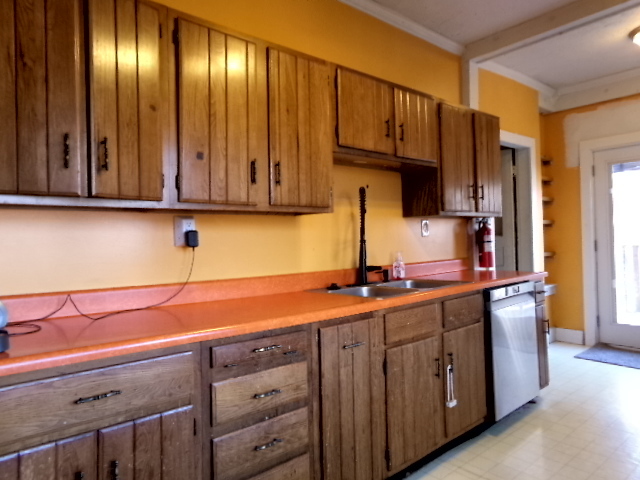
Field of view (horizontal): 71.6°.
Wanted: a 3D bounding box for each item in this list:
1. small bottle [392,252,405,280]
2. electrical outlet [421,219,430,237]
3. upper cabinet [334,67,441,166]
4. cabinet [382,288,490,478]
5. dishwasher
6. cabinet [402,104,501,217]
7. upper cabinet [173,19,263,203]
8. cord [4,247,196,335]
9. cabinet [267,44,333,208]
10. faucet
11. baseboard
[{"bbox_3d":[0.517,0.172,2.923,0.075,0.180,0.055,-1,0,-15],"label":"small bottle"},{"bbox_3d":[0.771,-0.088,3.222,0.080,0.120,0.014,-1,0,-41],"label":"electrical outlet"},{"bbox_3d":[0.312,-0.679,2.650,0.915,0.451,0.310,-1,0,-41],"label":"upper cabinet"},{"bbox_3d":[0.424,0.703,2.508,0.900,0.800,0.620,-1,0,-41],"label":"cabinet"},{"bbox_3d":[1.015,0.681,2.974,0.605,0.785,0.620,-1,0,-41],"label":"dishwasher"},{"bbox_3d":[0.974,-0.540,3.212,0.815,0.760,0.310,-1,0,-41],"label":"cabinet"},{"bbox_3d":[-0.508,-0.505,1.944,0.405,0.750,0.310,-1,0,-41],"label":"upper cabinet"},{"bbox_3d":[-0.772,0.165,1.722,0.760,0.256,0.240,-1,0,-41],"label":"cord"},{"bbox_3d":[-0.187,-0.512,2.219,0.400,0.750,0.310,-1,0,-41],"label":"cabinet"},{"bbox_3d":[0.286,-0.018,2.608,0.150,0.570,0.220,-2,0,6],"label":"faucet"},{"bbox_3d":[2.699,1.050,4.820,0.020,0.150,0.310,-1,0,-41],"label":"baseboard"}]

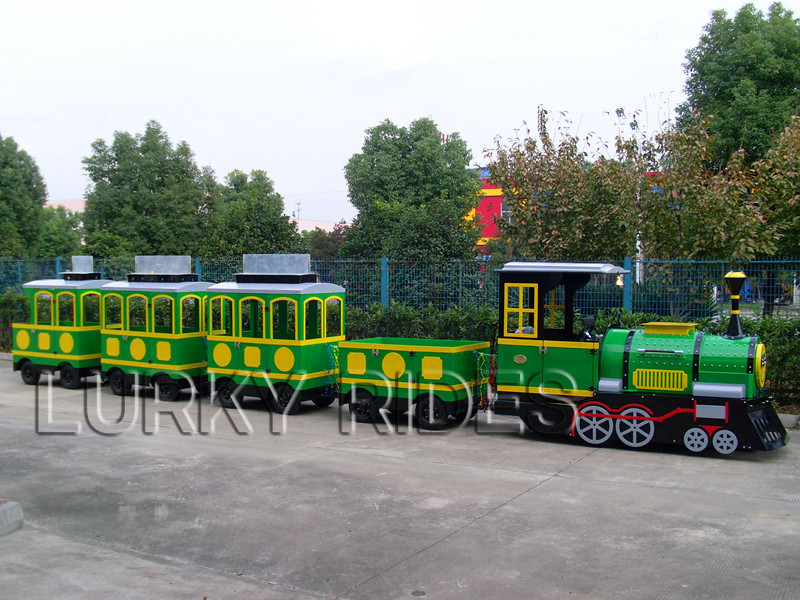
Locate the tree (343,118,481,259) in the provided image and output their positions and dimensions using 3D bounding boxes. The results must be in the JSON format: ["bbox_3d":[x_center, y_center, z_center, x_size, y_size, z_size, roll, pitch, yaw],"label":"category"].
[{"bbox_3d":[0.380,-2.780,28.900,4.600,6.400,4.500,0,3,0],"label":"tree"}]

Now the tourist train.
[{"bbox_3d":[-0.945,0.391,10.509,10.166,1.802,1.037,1,3,29],"label":"tourist train"}]

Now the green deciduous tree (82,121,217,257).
[{"bbox_3d":[-9.400,-3.220,32.900,5.000,7.000,4.900,0,3,0],"label":"green deciduous tree"}]

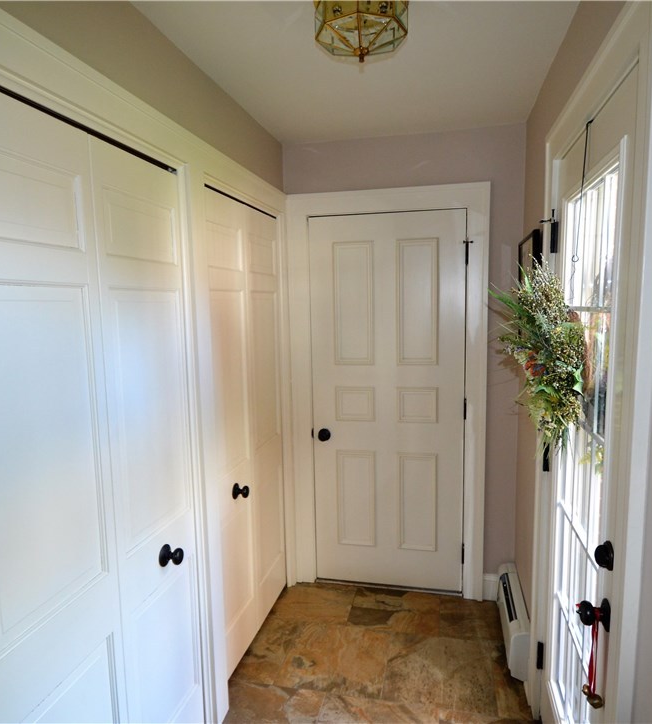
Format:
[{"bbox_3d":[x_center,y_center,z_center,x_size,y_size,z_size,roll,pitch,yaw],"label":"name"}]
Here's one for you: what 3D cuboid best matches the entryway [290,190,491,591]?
[{"bbox_3d":[0.312,0.206,2.423,1.035,2.175,0.100,1,8,14],"label":"entryway"}]

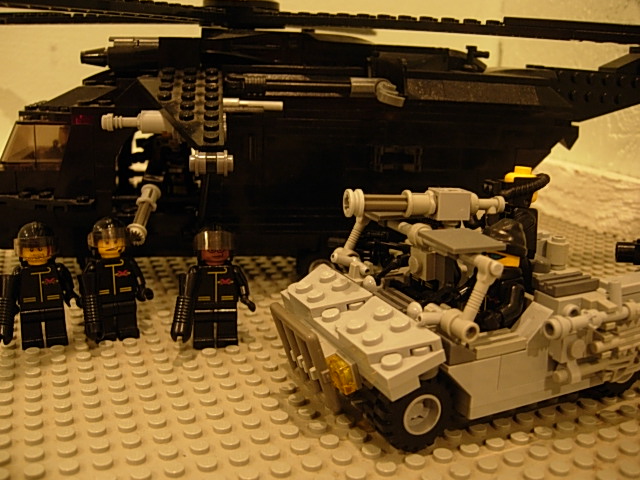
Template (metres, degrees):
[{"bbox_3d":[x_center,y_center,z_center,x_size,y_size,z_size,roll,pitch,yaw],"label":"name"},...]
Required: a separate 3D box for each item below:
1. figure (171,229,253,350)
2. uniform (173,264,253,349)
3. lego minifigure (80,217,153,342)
[{"bbox_3d":[-0.038,0.017,0.233,0.028,0.042,0.015,0,15,-11],"label":"figure"},{"bbox_3d":[-0.037,0.023,0.232,0.028,0.029,0.013,0,15,-11],"label":"uniform"},{"bbox_3d":[-0.071,0.014,0.232,0.025,0.042,0.015,-5,15,-22],"label":"lego minifigure"}]

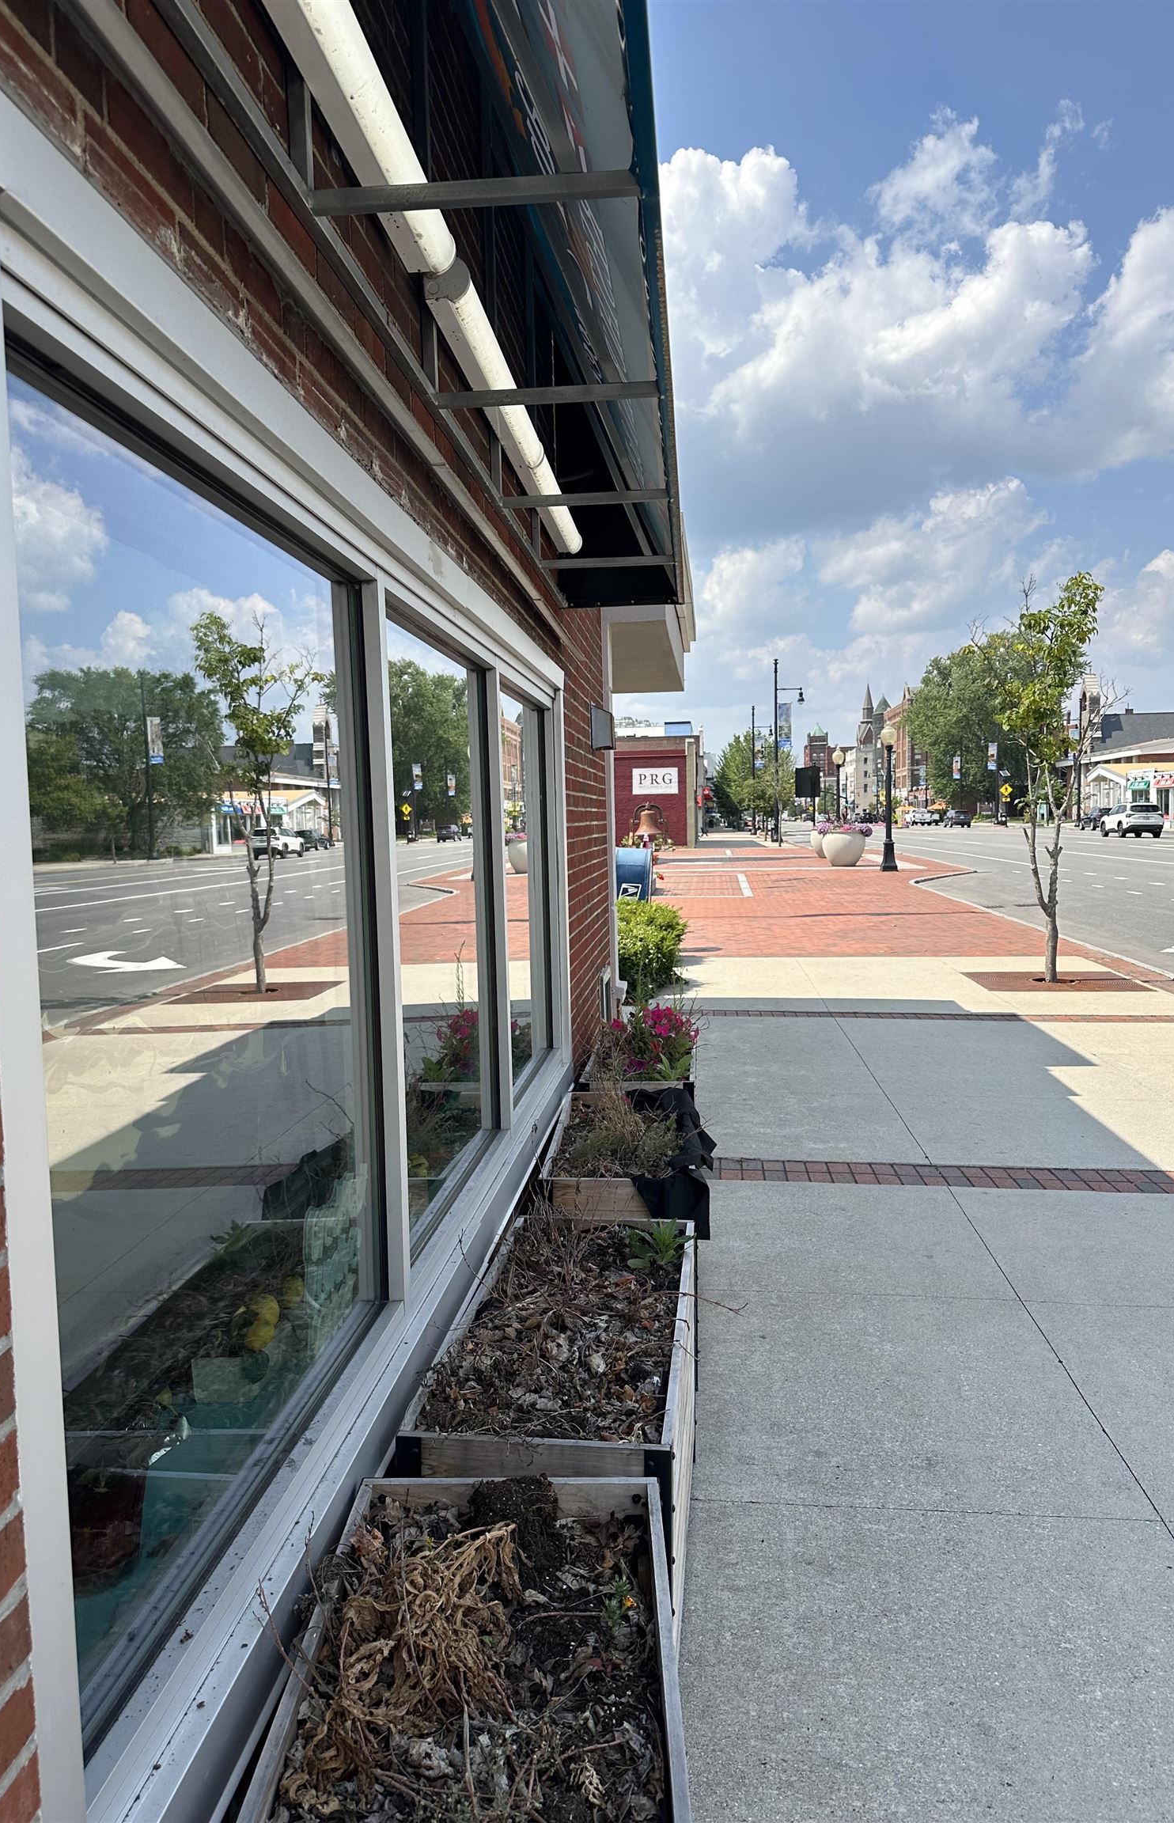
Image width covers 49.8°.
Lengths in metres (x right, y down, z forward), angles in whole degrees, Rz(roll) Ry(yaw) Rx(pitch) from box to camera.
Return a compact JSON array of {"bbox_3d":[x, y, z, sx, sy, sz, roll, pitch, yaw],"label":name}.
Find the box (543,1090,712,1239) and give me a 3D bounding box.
[{"bbox_3d":[0.148,1.013,4.320,0.490,0.560,1.190,-1,4,4],"label":"box"}]

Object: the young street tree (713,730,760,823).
[{"bbox_3d":[13.983,-11.829,114.649,4.600,9.500,4.600,-1,4,5],"label":"young street tree"}]

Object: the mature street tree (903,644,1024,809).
[{"bbox_3d":[43.772,-19.383,137.559,18.000,19.800,17.000,-1,4,5],"label":"mature street tree"}]

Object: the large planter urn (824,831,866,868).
[{"bbox_3d":[8.123,-1.996,39.689,1.330,1.130,1.330,-1,4,5],"label":"large planter urn"}]

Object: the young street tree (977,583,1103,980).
[{"bbox_3d":[4.519,-1.306,12.430,1.350,4.000,1.350,-1,4,5],"label":"young street tree"}]

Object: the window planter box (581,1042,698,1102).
[{"bbox_3d":[0.262,0.913,5.691,0.467,0.560,1.180,-1,4,5],"label":"window planter box"}]

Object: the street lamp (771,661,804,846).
[{"bbox_3d":[11.756,-9.367,73.753,1.900,10.600,0.500,-1,4,5],"label":"street lamp"}]

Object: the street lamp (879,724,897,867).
[{"bbox_3d":[8.601,-3.273,36.027,0.480,4.160,0.480,-1,4,5],"label":"street lamp"}]

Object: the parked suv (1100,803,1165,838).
[{"bbox_3d":[26.756,-4.511,62.172,1.840,1.700,4.600,-1,4,5],"label":"parked suv"}]

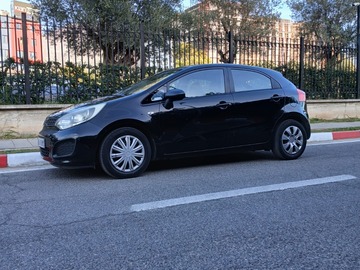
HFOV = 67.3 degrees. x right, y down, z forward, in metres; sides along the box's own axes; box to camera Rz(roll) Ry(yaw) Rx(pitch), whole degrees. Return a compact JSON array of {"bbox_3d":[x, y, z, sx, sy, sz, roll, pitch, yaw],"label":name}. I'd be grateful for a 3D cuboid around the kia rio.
[{"bbox_3d":[0.105,-0.328,4.297,4.045,1.455,1.740,-3,5,-24],"label":"kia rio"}]

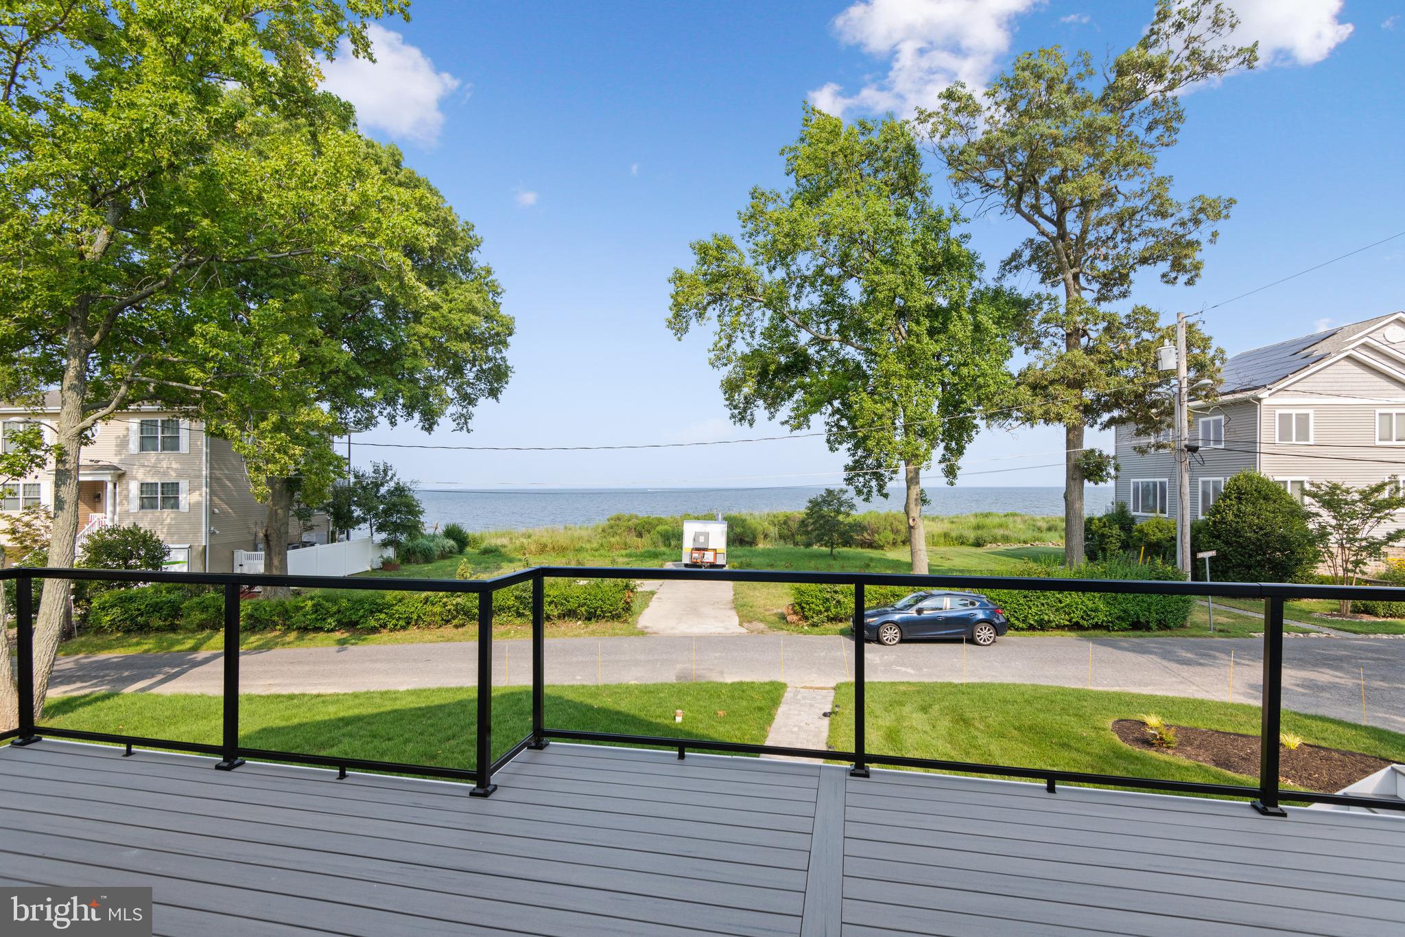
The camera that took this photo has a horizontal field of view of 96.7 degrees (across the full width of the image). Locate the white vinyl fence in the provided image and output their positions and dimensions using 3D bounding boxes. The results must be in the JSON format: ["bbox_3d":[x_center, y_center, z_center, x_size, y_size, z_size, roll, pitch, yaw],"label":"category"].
[{"bbox_3d":[-19.453,4.684,32.230,2.400,1.850,9.600,0,-2,0],"label":"white vinyl fence"}]

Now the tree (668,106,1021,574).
[{"bbox_3d":[6.932,-6.335,30.968,17.330,23.710,15.000,0,-2,0],"label":"tree"}]

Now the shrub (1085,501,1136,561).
[{"bbox_3d":[24.066,3.801,36.858,2.910,3.710,2.700,0,-2,0],"label":"shrub"}]

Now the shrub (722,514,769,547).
[{"bbox_3d":[3.090,4.776,48.240,3.700,2.590,3.200,0,-2,0],"label":"shrub"}]

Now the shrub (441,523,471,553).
[{"bbox_3d":[-17.504,4.948,44.434,2.150,2.100,2.100,1,-2,-22],"label":"shrub"}]

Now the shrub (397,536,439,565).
[{"bbox_3d":[-17.718,5.046,38.925,2.600,1.600,2.200,0,-2,0],"label":"shrub"}]

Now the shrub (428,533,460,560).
[{"bbox_3d":[-17.312,5.138,41.825,2.100,1.590,1.900,0,-2,0],"label":"shrub"}]

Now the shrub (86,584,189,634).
[{"bbox_3d":[-18.502,4.502,20.523,2.600,1.450,2.100,1,-3,-42],"label":"shrub"}]

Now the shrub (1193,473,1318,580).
[{"bbox_3d":[23.944,2.723,27.082,5.320,5.260,4.700,0,-2,0],"label":"shrub"}]

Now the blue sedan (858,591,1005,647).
[{"bbox_3d":[6.698,4.355,18.774,4.460,1.460,1.820,0,-2,2],"label":"blue sedan"}]

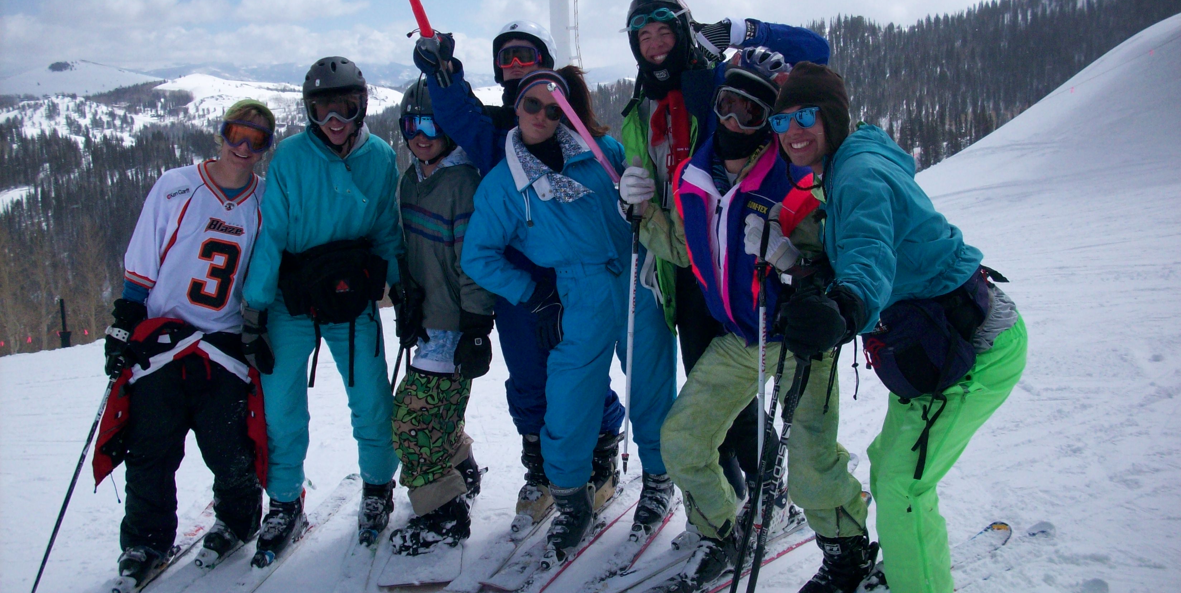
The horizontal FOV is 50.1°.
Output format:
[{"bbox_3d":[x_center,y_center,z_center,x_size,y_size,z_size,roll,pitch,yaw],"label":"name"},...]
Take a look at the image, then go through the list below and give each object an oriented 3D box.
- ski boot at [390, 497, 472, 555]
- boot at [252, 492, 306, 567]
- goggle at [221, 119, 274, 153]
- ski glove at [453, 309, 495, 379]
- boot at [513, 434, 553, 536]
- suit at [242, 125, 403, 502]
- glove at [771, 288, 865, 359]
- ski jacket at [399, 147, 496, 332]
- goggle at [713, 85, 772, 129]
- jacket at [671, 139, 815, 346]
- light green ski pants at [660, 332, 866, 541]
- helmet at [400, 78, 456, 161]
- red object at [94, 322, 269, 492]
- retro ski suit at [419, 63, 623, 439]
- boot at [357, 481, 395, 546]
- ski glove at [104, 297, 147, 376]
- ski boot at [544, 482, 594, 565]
[{"bbox_3d":[-0.563,0.788,4.620,0.300,0.250,0.130,-3,8,-17],"label":"ski boot"},{"bbox_3d":[-1.130,0.751,4.619,0.120,0.280,0.310,1,9,10],"label":"boot"},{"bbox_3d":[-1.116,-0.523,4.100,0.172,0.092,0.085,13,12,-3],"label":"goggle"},{"bbox_3d":[-0.402,0.168,4.374,0.135,0.240,0.130,2,11,20],"label":"ski glove"},{"bbox_3d":[-0.202,0.677,4.910,0.120,0.300,0.310,3,10,22],"label":"boot"},{"bbox_3d":[-1.002,0.064,4.720,0.570,1.390,0.340,-2,8,-6],"label":"suit"},{"bbox_3d":[0.550,0.058,3.038,0.170,0.170,0.220,9,14,44],"label":"glove"},{"bbox_3d":[-0.505,-0.216,4.448,0.420,0.660,0.320,4,12,29],"label":"ski jacket"},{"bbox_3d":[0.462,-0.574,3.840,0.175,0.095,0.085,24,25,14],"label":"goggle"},{"bbox_3d":[0.490,-0.171,4.000,0.450,0.650,0.300,4,20,17],"label":"jacket"},{"bbox_3d":[0.535,0.362,3.904,0.570,0.690,0.460,6,12,34],"label":"light green ski pants"},{"bbox_3d":[-0.619,-0.686,4.800,0.215,0.270,0.265,1,12,-2],"label":"helmet"},{"bbox_3d":[-1.413,0.362,4.360,0.550,0.540,0.320,-1,9,-2],"label":"red object"},{"bbox_3d":[-0.230,-0.185,4.587,0.700,1.340,0.460,1,10,15],"label":"retro ski suit"},{"bbox_3d":[-0.812,0.772,4.816,0.120,0.280,0.300,0,8,7],"label":"boot"},{"bbox_3d":[-1.554,0.137,4.232,0.130,0.260,0.125,2,11,20],"label":"ski glove"},{"bbox_3d":[-0.070,0.752,4.562,0.115,0.260,0.290,3,10,22],"label":"ski boot"}]

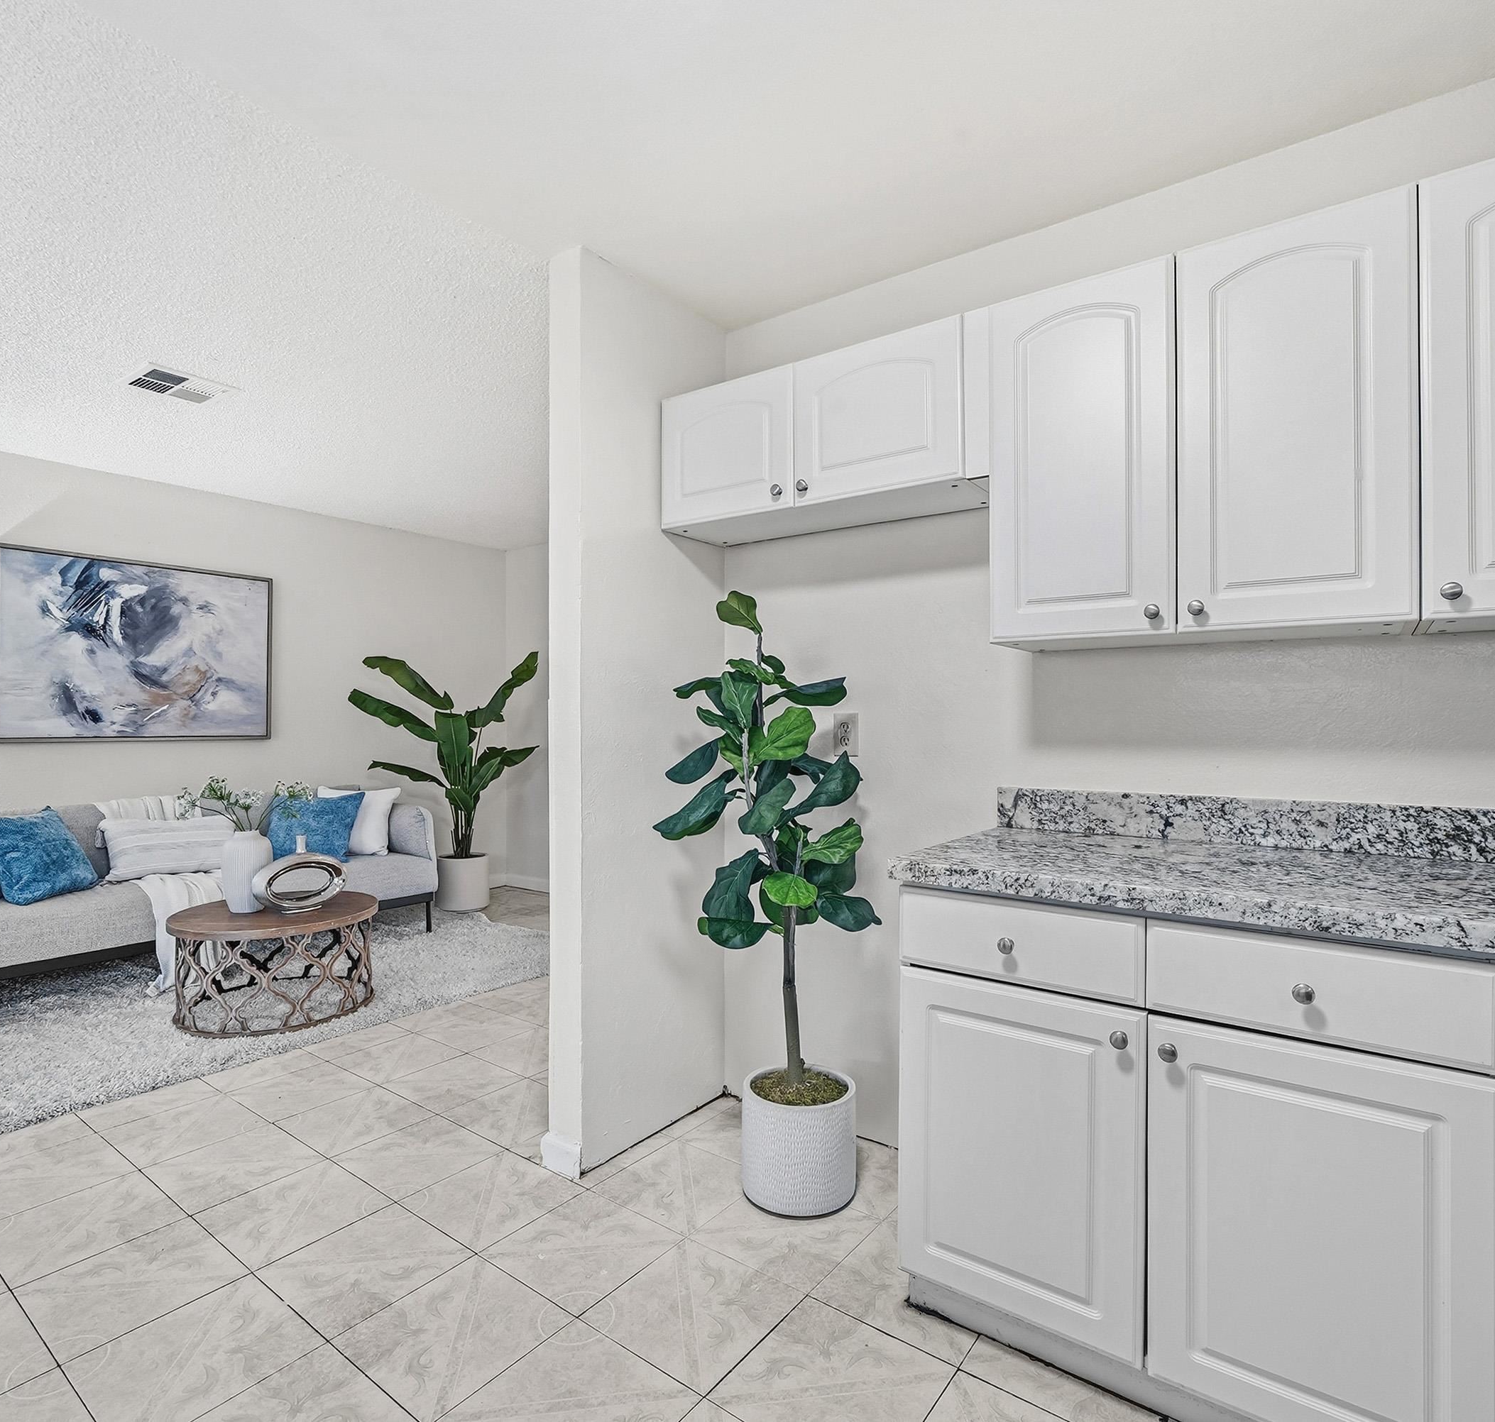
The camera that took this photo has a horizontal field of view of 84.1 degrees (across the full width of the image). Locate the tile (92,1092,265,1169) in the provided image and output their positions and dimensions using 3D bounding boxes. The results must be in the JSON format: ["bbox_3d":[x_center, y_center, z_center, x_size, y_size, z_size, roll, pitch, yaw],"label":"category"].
[{"bbox_3d":[-1.628,1.221,2.404,0.330,0.010,0.330,0,0,37],"label":"tile"}]

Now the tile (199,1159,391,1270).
[{"bbox_3d":[-1.100,1.220,2.015,0.330,0.010,0.330,0,0,37],"label":"tile"}]

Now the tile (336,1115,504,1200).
[{"bbox_3d":[-0.890,1.211,2.251,0.325,0.010,0.325,0,-1,37],"label":"tile"}]

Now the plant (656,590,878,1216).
[{"bbox_3d":[0.049,0.454,2.127,0.570,1.530,0.520,0,0,0],"label":"plant"}]

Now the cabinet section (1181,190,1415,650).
[{"bbox_3d":[1.087,-0.525,1.647,0.371,0.750,0.312,0,0,36],"label":"cabinet section"}]

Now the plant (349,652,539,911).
[{"bbox_3d":[-1.885,0.442,5.267,0.780,1.620,1.020,0,-1,37],"label":"plant"}]

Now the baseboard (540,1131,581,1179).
[{"bbox_3d":[-0.486,1.174,2.187,0.127,0.088,0.016,0,0,37],"label":"baseboard"}]

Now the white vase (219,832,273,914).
[{"bbox_3d":[-2.030,0.655,3.370,0.177,0.315,0.177,0,0,37],"label":"white vase"}]

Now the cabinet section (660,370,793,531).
[{"bbox_3d":[0.021,-0.722,2.430,0.462,0.378,0.300,0,0,36],"label":"cabinet section"}]

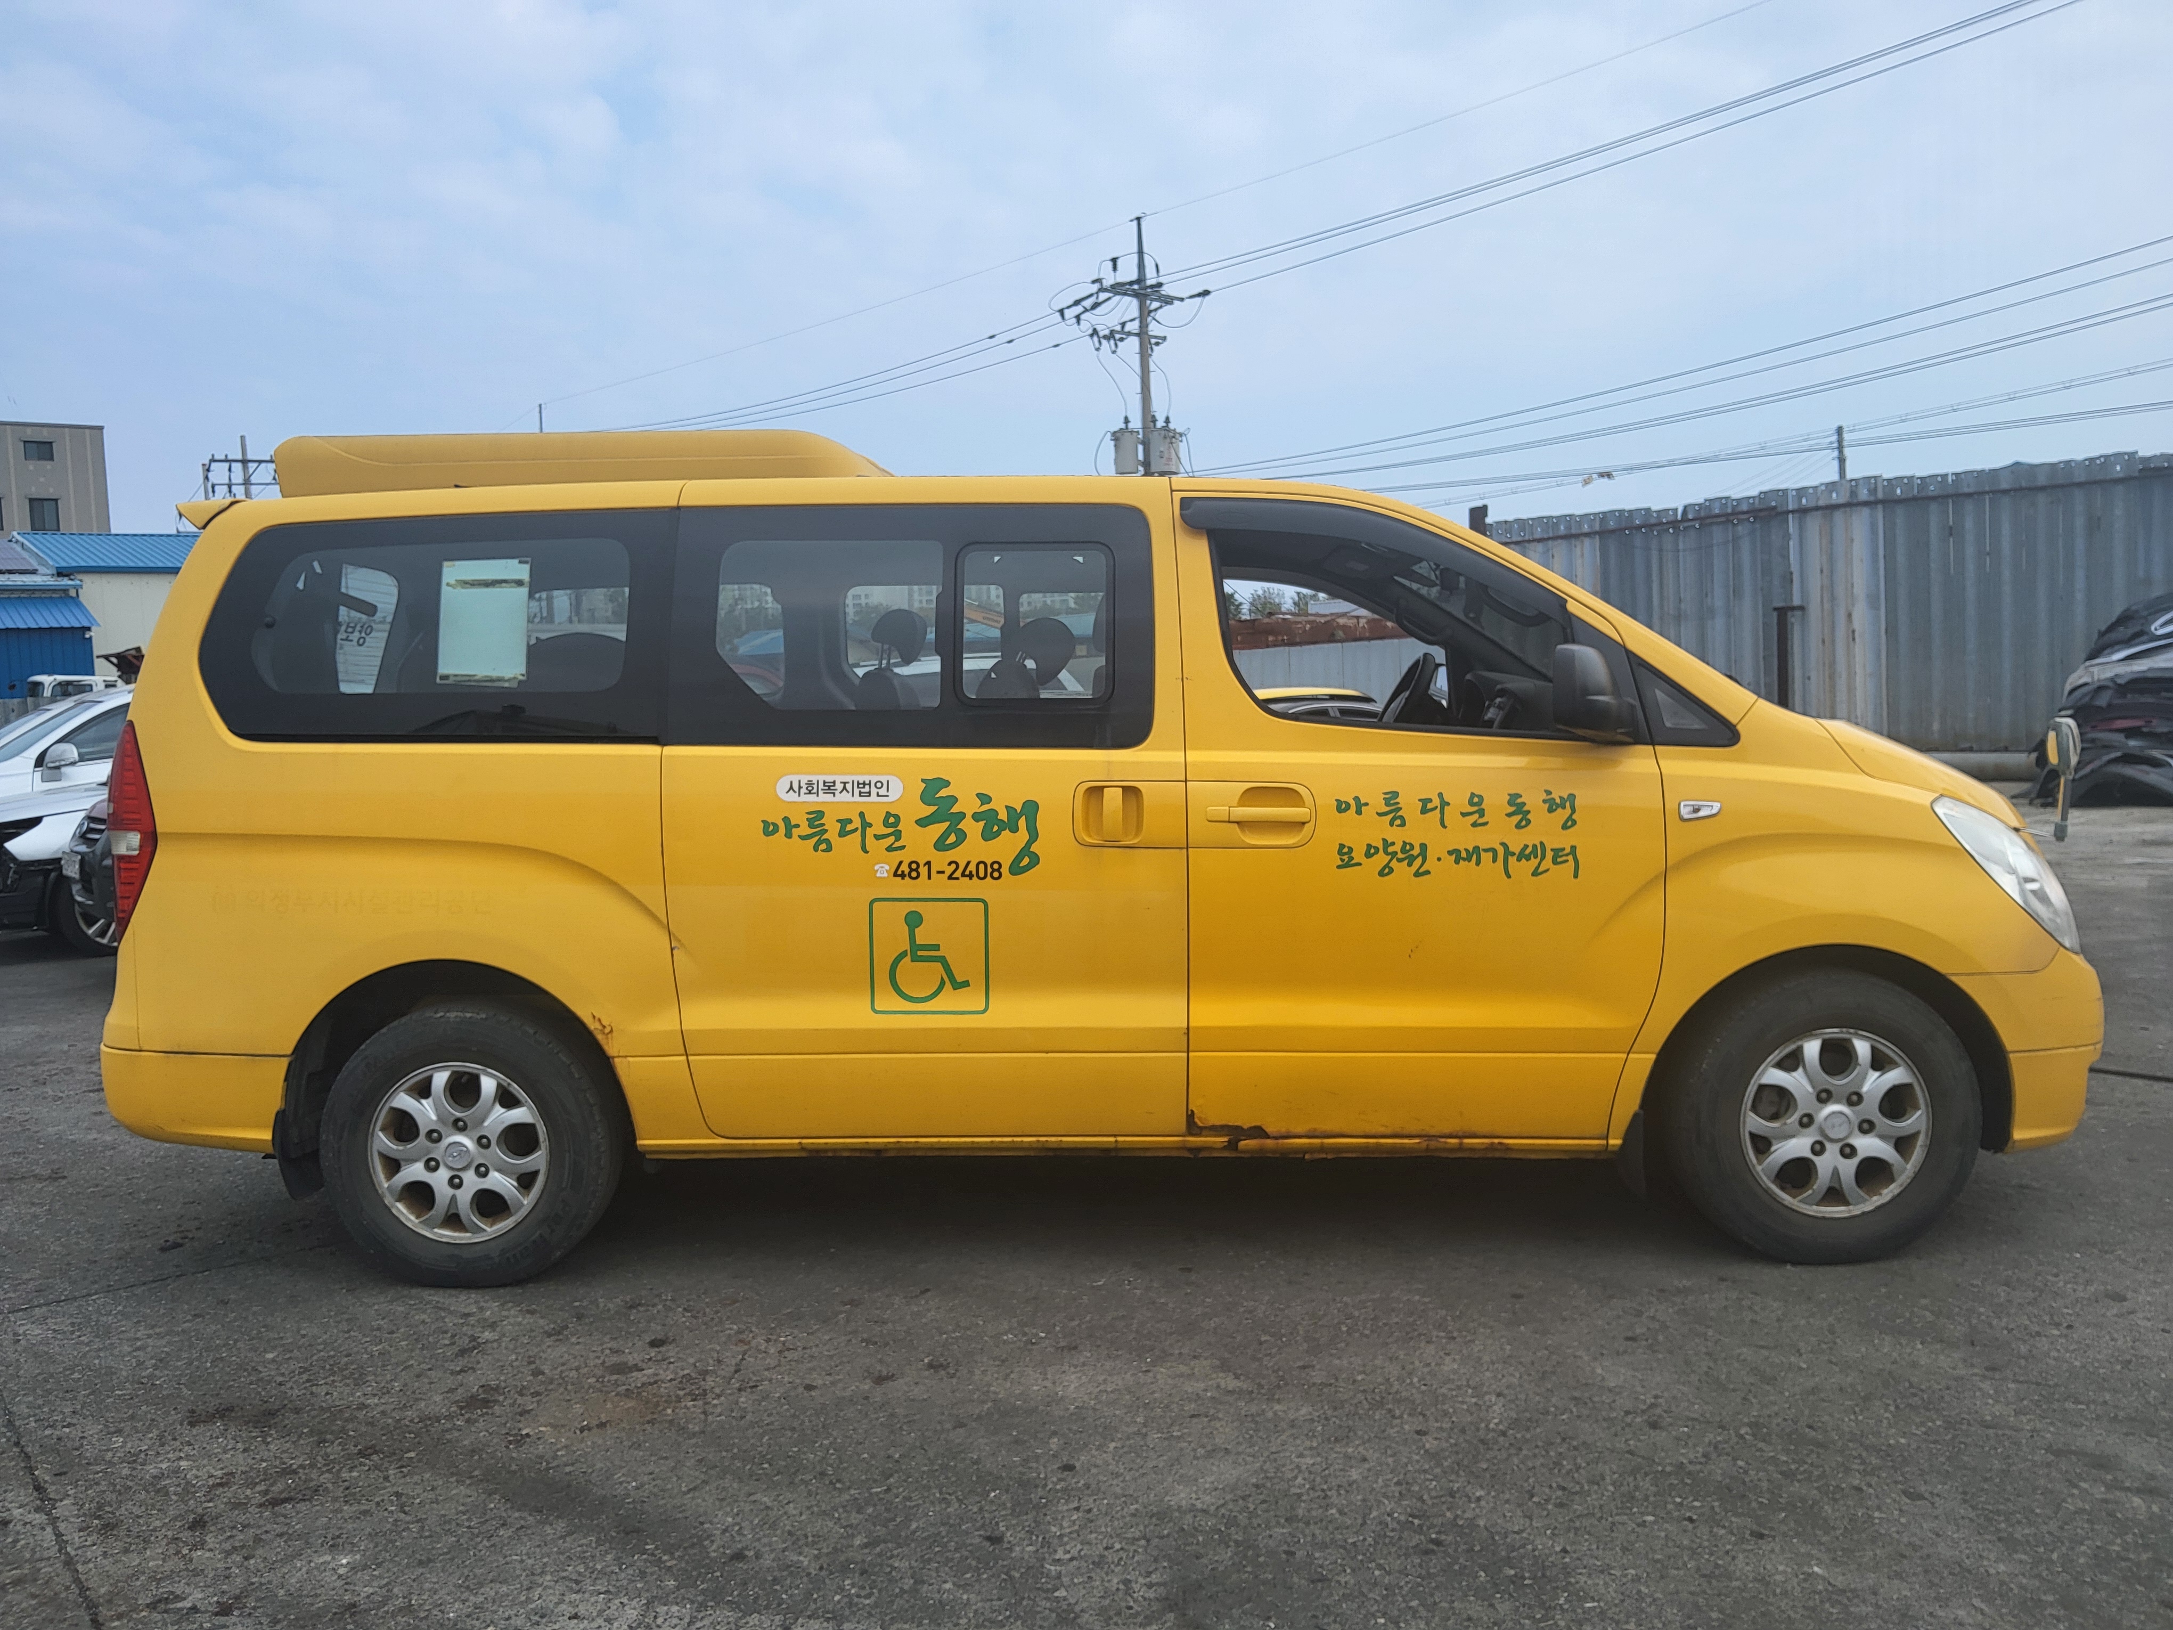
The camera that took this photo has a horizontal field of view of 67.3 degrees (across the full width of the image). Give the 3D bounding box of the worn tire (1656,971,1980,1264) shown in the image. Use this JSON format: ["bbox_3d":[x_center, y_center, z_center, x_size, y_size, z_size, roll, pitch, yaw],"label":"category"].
[{"bbox_3d":[1.712,0.690,3.812,0.690,0.685,0.215,-2,4,0],"label":"worn tire"}]

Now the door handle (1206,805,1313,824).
[{"bbox_3d":[0.390,0.001,3.710,0.236,0.040,0.050,-1,4,3],"label":"door handle"}]

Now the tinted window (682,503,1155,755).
[{"bbox_3d":[-0.416,-0.445,3.839,1.154,0.602,0.060,0,-11,3],"label":"tinted window"}]

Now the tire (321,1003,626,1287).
[{"bbox_3d":[-1.484,0.787,3.958,0.690,0.685,0.215,-2,4,3],"label":"tire"}]

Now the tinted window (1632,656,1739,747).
[{"bbox_3d":[1.379,-0.263,3.759,0.233,0.227,0.040,-1,-14,-3],"label":"tinted window"}]

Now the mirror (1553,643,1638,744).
[{"bbox_3d":[1.131,-0.269,3.615,0.190,0.226,0.240,-1,4,3],"label":"mirror"}]

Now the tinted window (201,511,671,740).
[{"bbox_3d":[-1.560,-0.455,3.912,1.165,0.580,0.060,0,-11,4],"label":"tinted window"}]

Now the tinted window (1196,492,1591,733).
[{"bbox_3d":[0.712,-0.460,3.801,0.959,0.599,0.060,0,-11,1],"label":"tinted window"}]

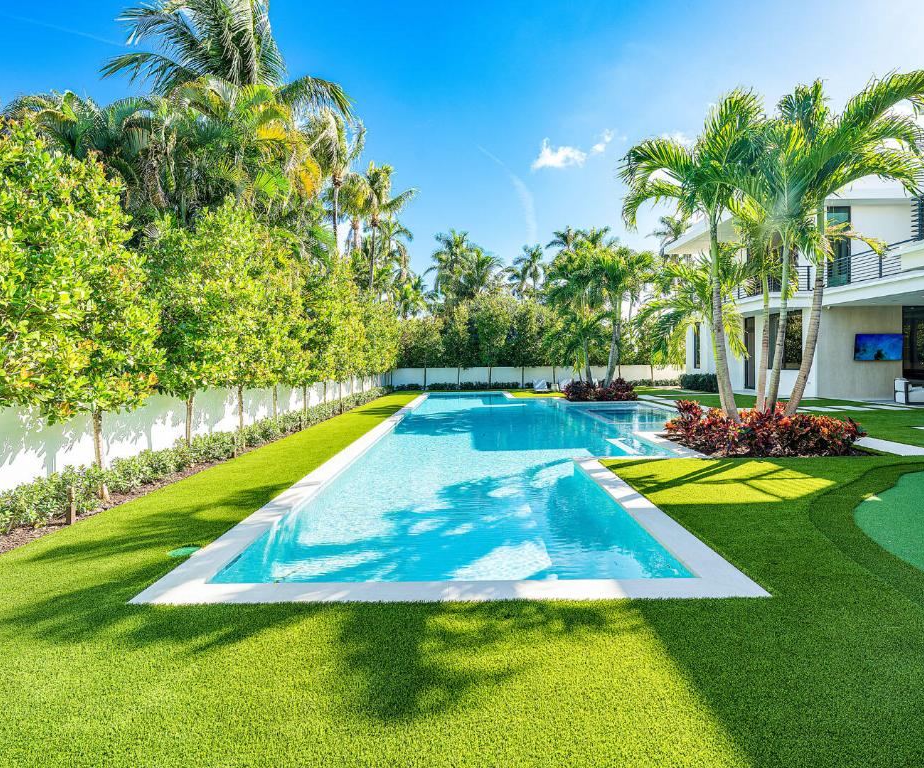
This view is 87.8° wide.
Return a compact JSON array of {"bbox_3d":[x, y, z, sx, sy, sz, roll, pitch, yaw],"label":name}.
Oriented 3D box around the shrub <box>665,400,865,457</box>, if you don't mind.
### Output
[{"bbox_3d":[5.510,0.729,8.803,3.200,0.730,2.500,0,3,1],"label":"shrub"}]

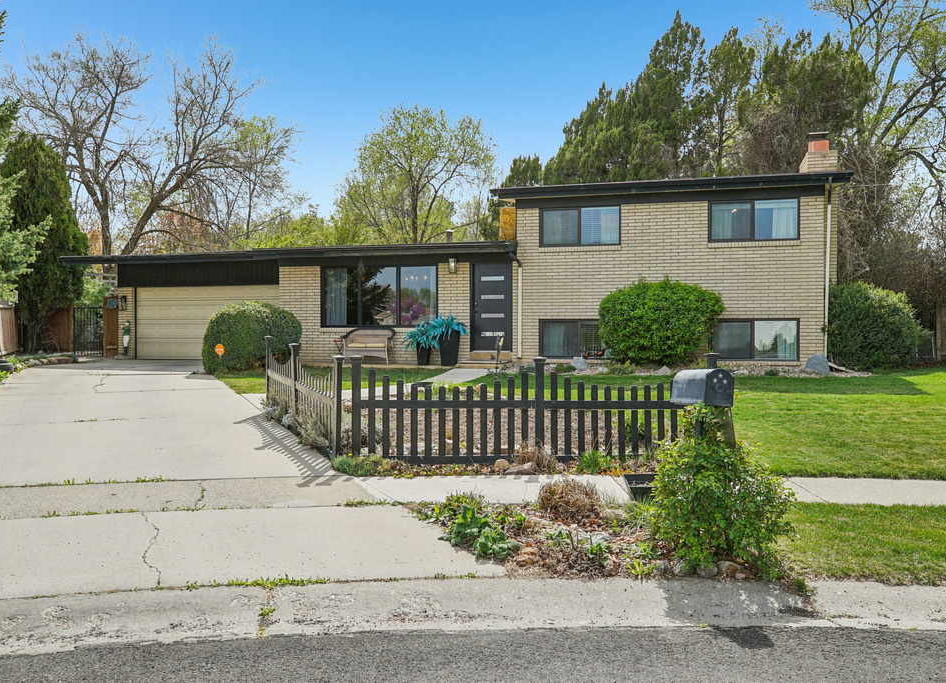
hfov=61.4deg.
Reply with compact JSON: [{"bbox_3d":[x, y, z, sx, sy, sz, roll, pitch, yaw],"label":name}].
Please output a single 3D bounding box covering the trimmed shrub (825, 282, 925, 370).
[{"bbox_3d":[8.591,-0.299,17.000,2.050,1.860,1.950,0,1,16],"label":"trimmed shrub"}]

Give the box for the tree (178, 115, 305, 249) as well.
[{"bbox_3d":[-11.629,-5.666,39.923,6.227,11.464,5.916,0,1,0],"label":"tree"}]

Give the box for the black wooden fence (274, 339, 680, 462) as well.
[{"bbox_3d":[-0.190,0.616,10.059,5.417,1.326,3.768,0,1,-6],"label":"black wooden fence"}]

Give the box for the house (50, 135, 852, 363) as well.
[{"bbox_3d":[-0.490,-2.167,22.737,19.450,5.380,9.000,0,1,16],"label":"house"}]

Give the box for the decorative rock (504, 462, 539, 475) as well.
[{"bbox_3d":[0.486,1.299,8.150,0.330,0.130,0.200,0,1,0],"label":"decorative rock"}]

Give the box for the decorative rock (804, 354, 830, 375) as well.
[{"bbox_3d":[6.920,0.442,16.000,0.480,0.440,0.400,0,1,16],"label":"decorative rock"}]

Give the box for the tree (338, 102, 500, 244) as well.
[{"bbox_3d":[-2.746,-5.608,37.924,7.633,11.394,7.252,0,1,0],"label":"tree"}]

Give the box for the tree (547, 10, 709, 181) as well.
[{"bbox_3d":[5.622,-5.835,28.921,6.117,12.283,5.505,0,1,0],"label":"tree"}]

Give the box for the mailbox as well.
[{"bbox_3d":[1.556,0.302,5.380,0.195,0.240,0.510,3,1,-9],"label":"mailbox"}]

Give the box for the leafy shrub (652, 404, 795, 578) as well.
[{"bbox_3d":[1.683,0.961,5.350,0.940,1.070,0.860,0,1,0],"label":"leafy shrub"}]

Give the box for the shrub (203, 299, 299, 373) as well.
[{"bbox_3d":[-4.867,-0.066,17.500,2.080,1.550,1.900,0,1,16],"label":"shrub"}]

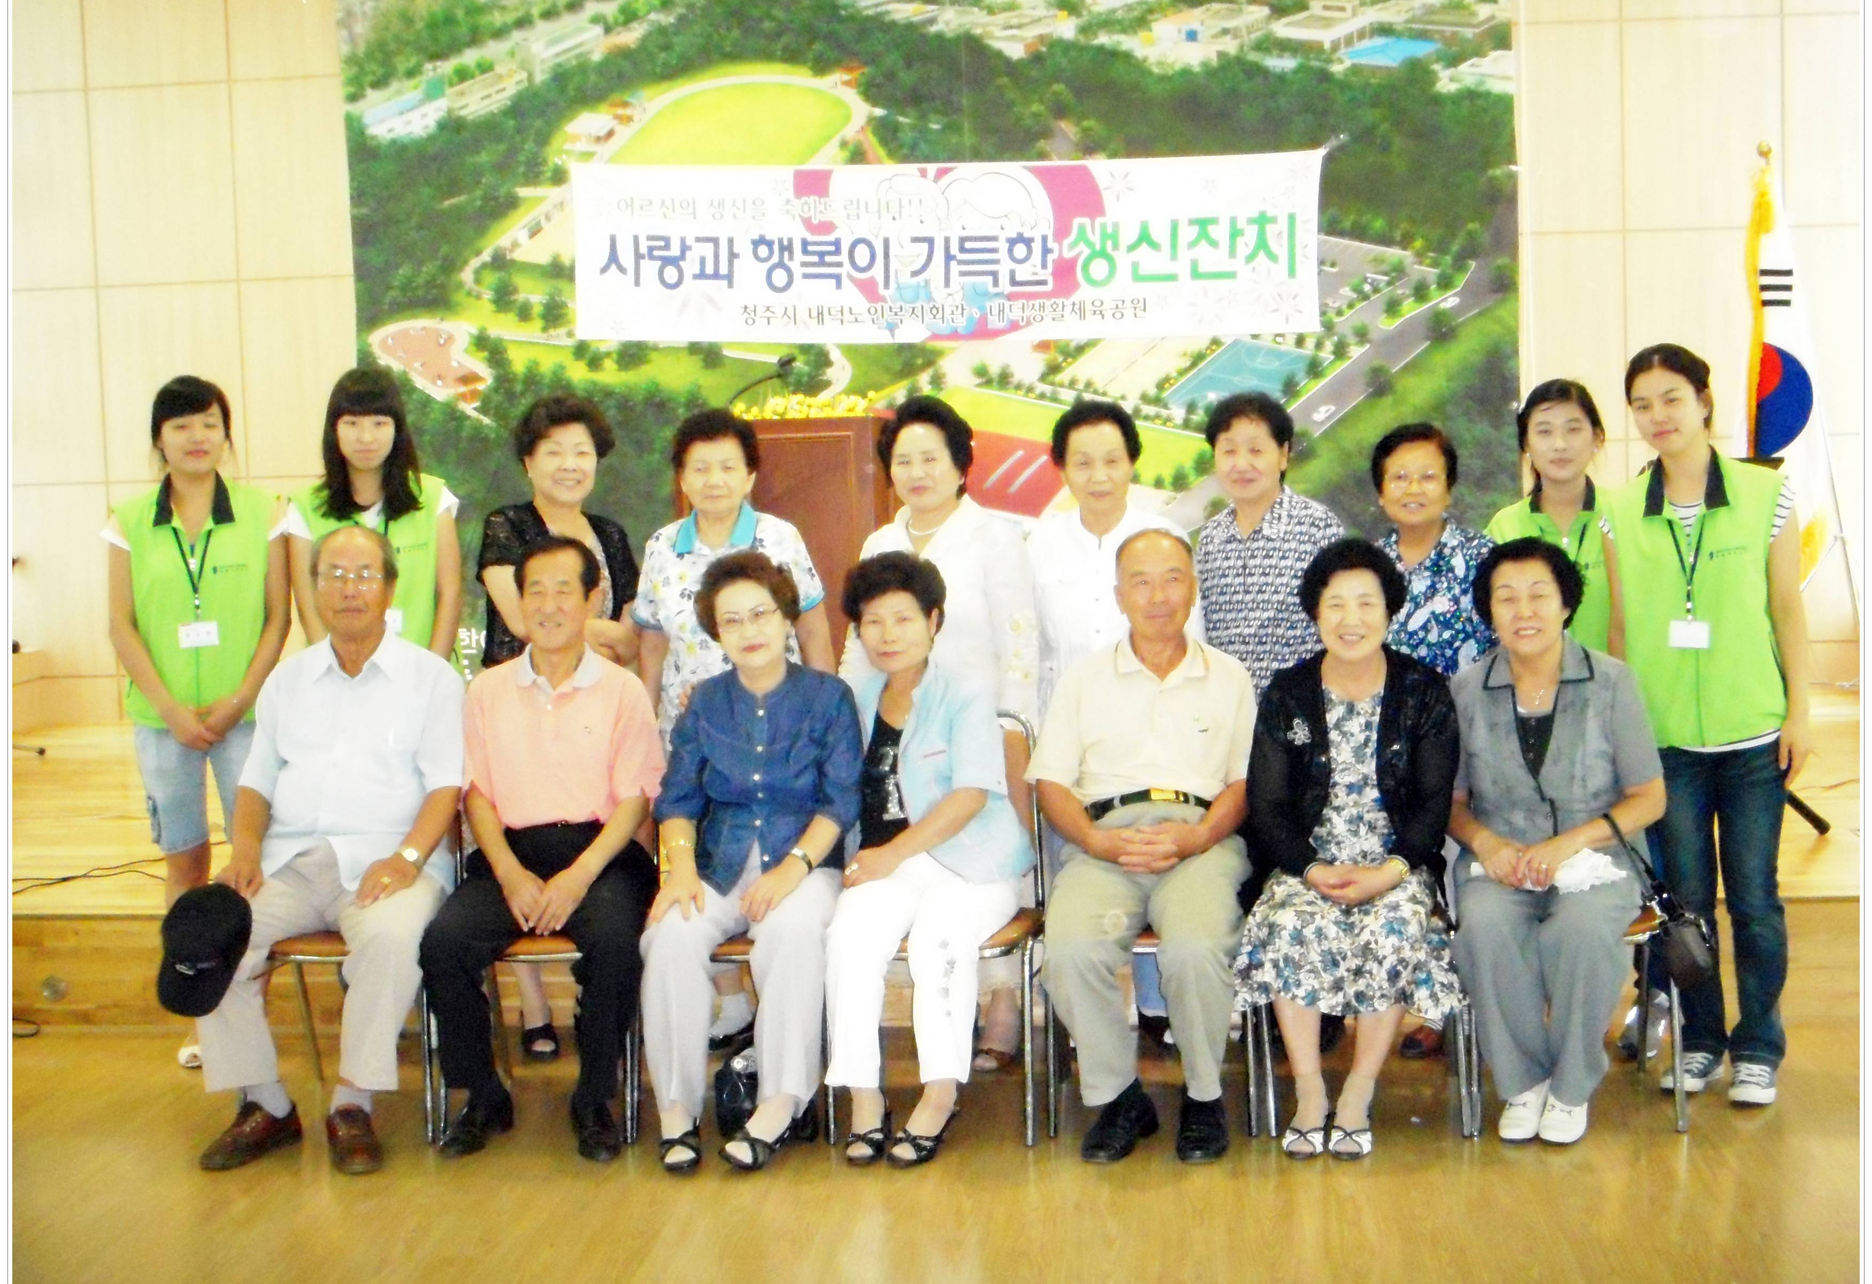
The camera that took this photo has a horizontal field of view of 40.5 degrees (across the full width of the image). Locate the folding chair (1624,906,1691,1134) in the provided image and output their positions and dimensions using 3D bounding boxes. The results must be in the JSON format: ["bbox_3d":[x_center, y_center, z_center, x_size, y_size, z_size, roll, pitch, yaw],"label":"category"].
[{"bbox_3d":[1.371,0.613,5.560,0.460,0.800,0.500,-1,6,7],"label":"folding chair"}]

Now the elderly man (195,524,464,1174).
[{"bbox_3d":[-1.300,0.413,5.394,0.550,1.270,0.760,-2,4,0],"label":"elderly man"}]

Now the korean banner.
[{"bbox_3d":[0.048,-1.734,11.200,3.330,0.790,0.030,-1,4,6],"label":"korean banner"}]

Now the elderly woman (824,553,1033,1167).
[{"bbox_3d":[-0.008,0.429,5.580,0.450,1.240,0.670,1,6,20],"label":"elderly woman"}]

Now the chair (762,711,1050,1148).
[{"bbox_3d":[-0.002,0.596,5.371,0.450,0.830,0.500,-1,4,5],"label":"chair"}]

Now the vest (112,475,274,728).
[{"bbox_3d":[-1.798,-0.099,6.130,0.390,0.620,0.250,-3,6,-11],"label":"vest"}]

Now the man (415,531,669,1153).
[{"bbox_3d":[-0.813,0.412,5.415,0.500,1.240,0.760,-2,4,2],"label":"man"}]

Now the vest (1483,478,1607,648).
[{"bbox_3d":[1.422,-0.071,5.740,0.430,0.620,0.260,-1,4,12],"label":"vest"}]

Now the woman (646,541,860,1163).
[{"bbox_3d":[-0.407,0.436,5.580,0.480,1.250,0.680,-2,6,-1],"label":"woman"}]

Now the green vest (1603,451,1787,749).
[{"bbox_3d":[1.678,-0.092,5.580,0.410,0.660,0.260,0,6,16],"label":"green vest"}]

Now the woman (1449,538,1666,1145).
[{"bbox_3d":[1.360,0.391,5.570,0.480,1.240,0.670,0,6,11],"label":"woman"}]

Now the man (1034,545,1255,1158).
[{"bbox_3d":[0.451,0.402,5.570,0.490,1.270,0.700,-2,6,1],"label":"man"}]

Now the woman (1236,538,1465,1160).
[{"bbox_3d":[0.877,0.383,5.318,0.480,1.210,0.720,-1,4,12],"label":"woman"}]

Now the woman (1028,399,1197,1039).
[{"bbox_3d":[0.432,0.181,6.046,0.440,1.540,0.300,-1,4,10],"label":"woman"}]

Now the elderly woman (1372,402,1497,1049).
[{"bbox_3d":[1.167,0.217,6.030,0.430,1.500,0.300,0,6,14],"label":"elderly woman"}]

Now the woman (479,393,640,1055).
[{"bbox_3d":[-0.897,0.204,6.065,0.420,1.570,0.300,-3,4,-13],"label":"woman"}]

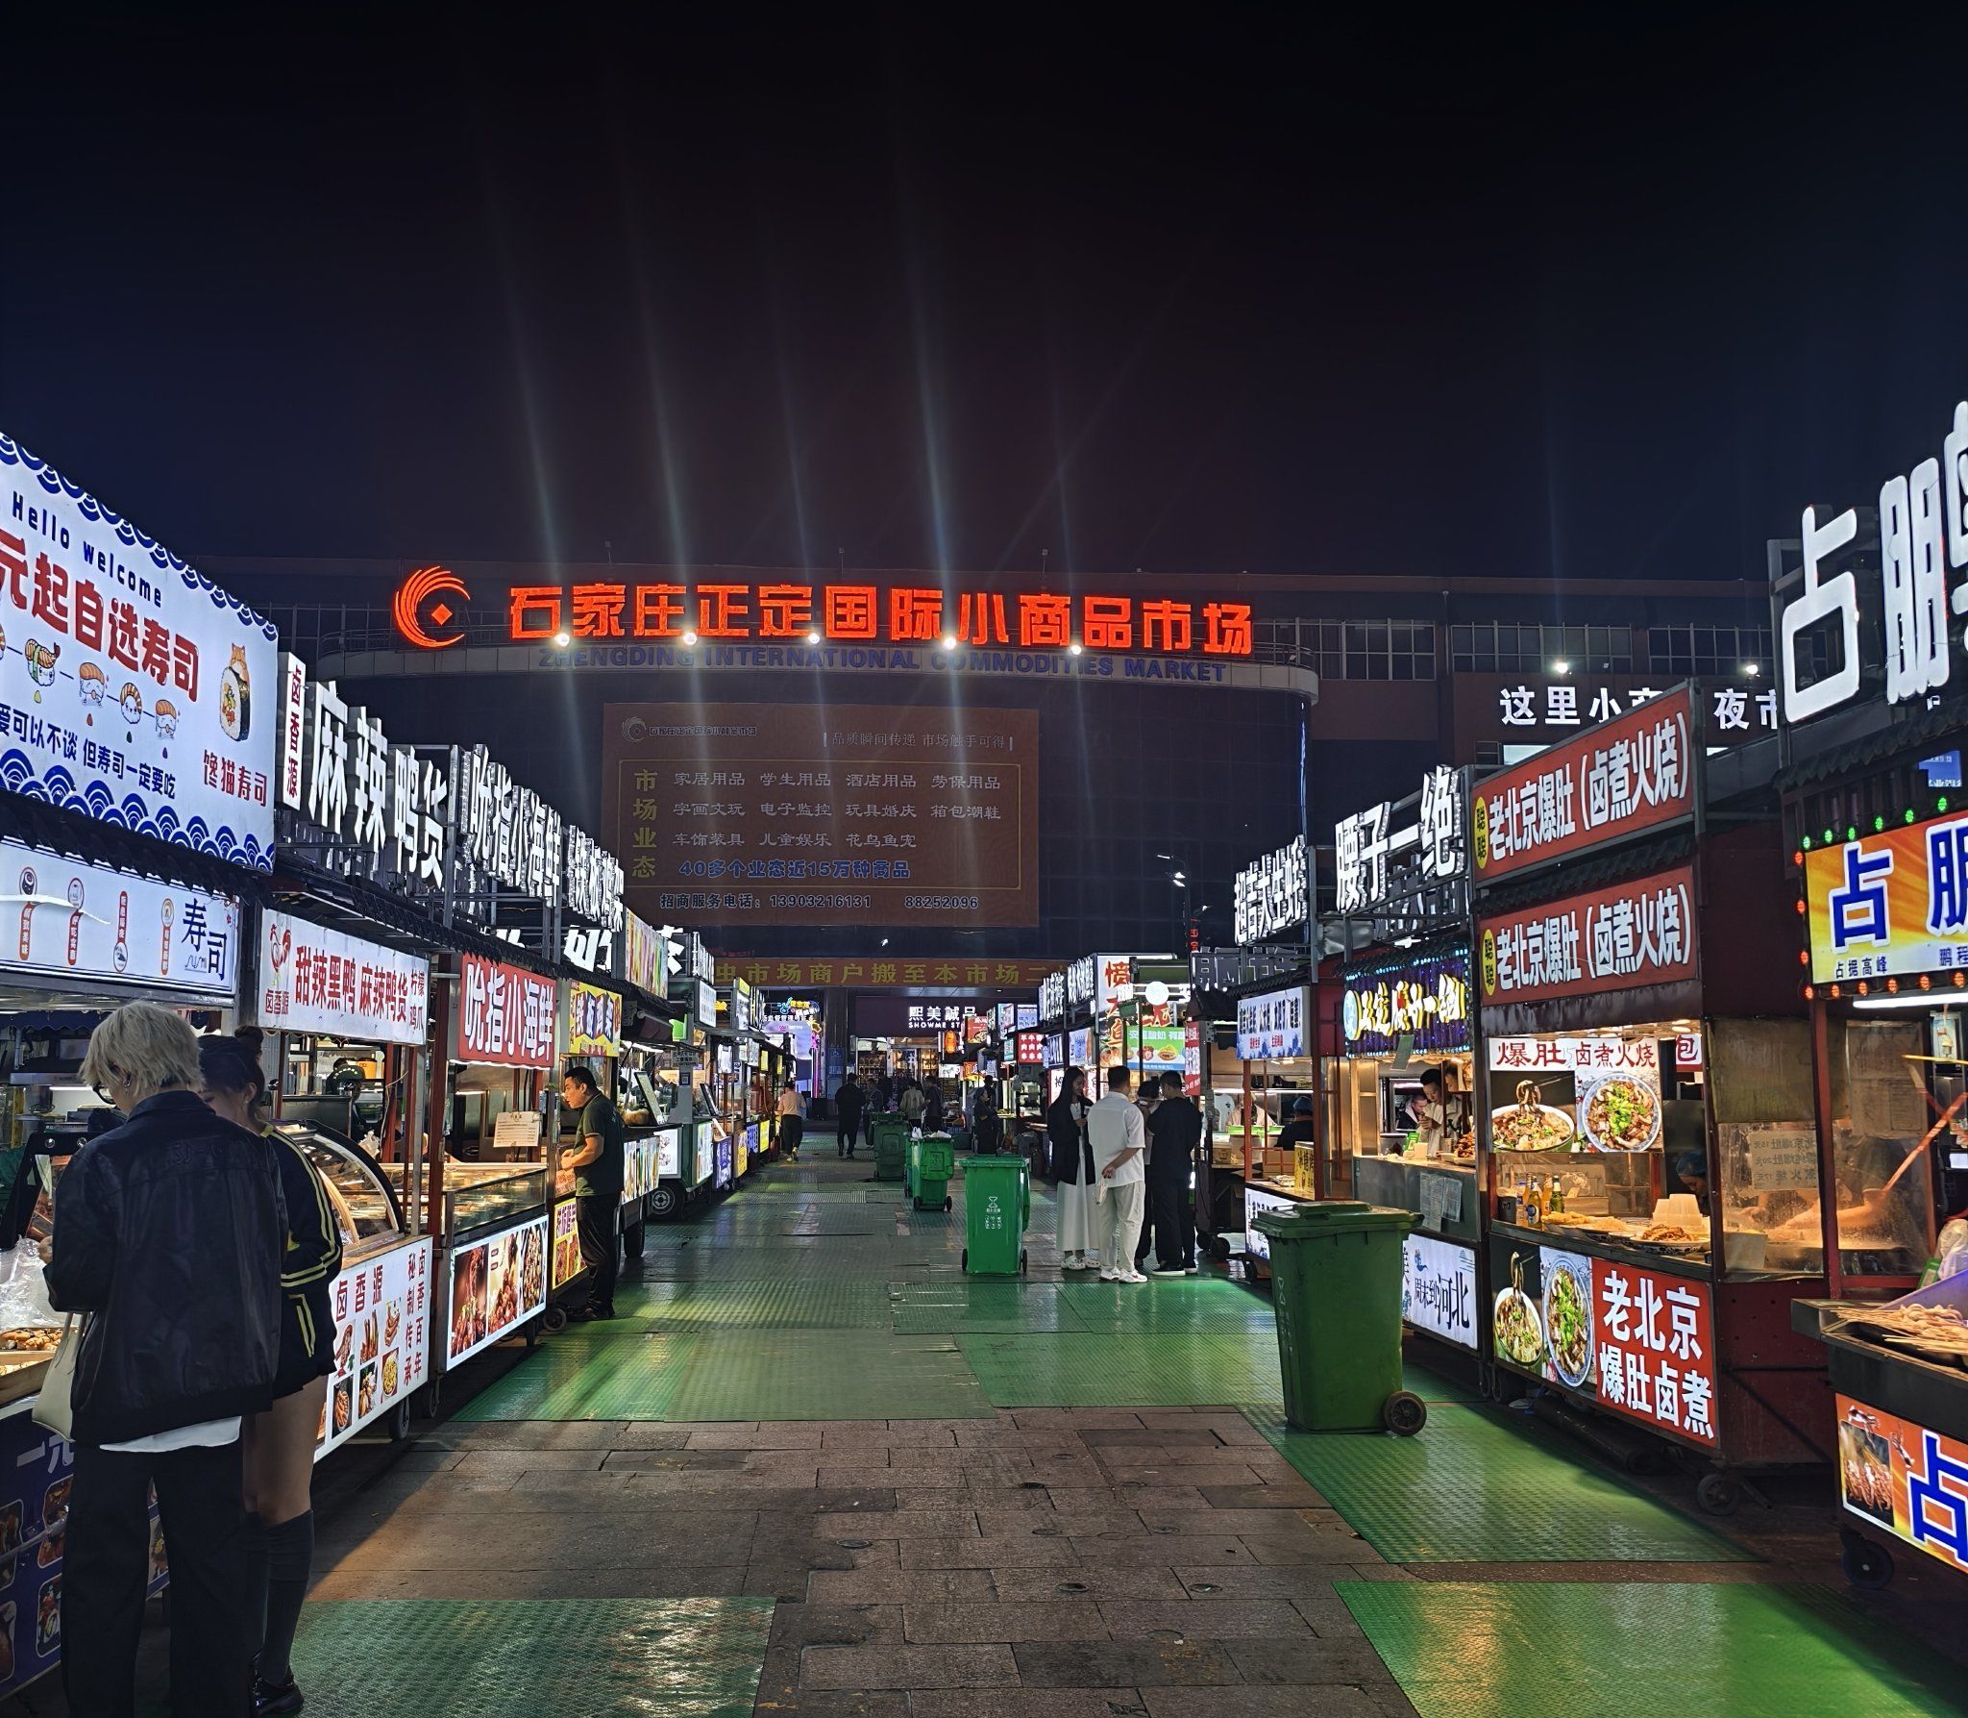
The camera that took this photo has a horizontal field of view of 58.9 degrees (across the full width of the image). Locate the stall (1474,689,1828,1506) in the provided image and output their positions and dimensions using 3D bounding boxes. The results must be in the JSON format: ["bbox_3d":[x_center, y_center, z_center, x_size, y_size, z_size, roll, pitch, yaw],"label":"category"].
[{"bbox_3d":[3.264,1.019,7.770,1.300,3.131,2.026,1,-7,-6],"label":"stall"}]

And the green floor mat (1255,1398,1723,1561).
[{"bbox_3d":[1.933,2.519,7.225,1.200,0.015,2.865,0,-7,0],"label":"green floor mat"}]

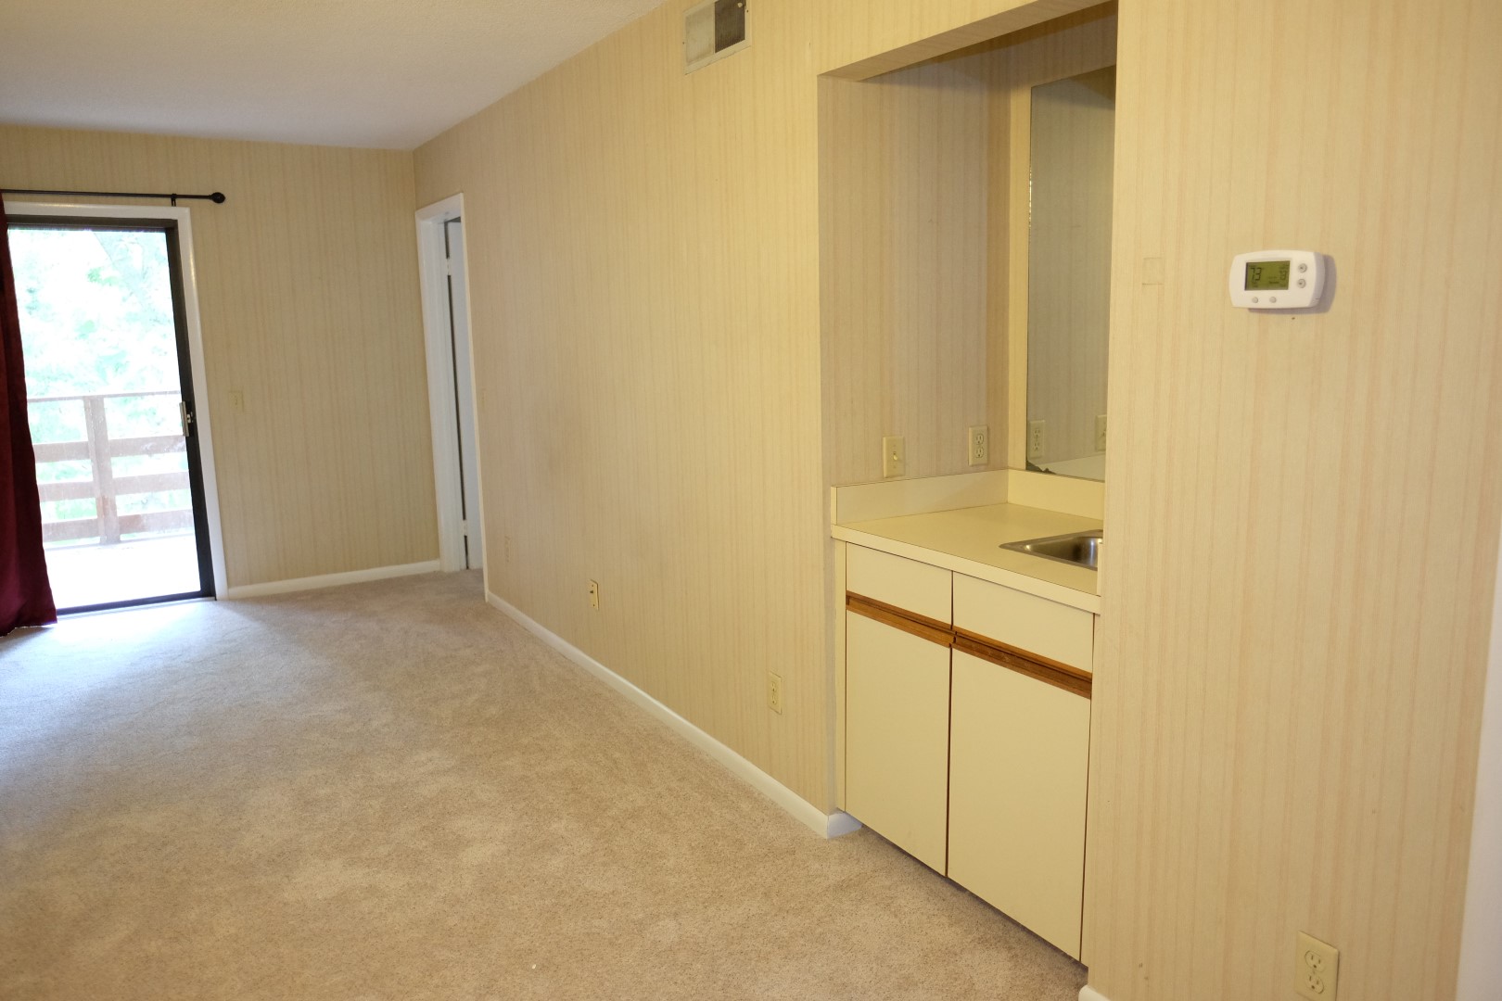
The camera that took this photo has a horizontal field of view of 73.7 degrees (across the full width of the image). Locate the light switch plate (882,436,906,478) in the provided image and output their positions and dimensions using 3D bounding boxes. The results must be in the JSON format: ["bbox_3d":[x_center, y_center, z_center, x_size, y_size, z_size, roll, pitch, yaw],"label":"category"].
[{"bbox_3d":[0.404,-0.123,2.812,0.077,0.113,0.008,-7,12,-32],"label":"light switch plate"}]

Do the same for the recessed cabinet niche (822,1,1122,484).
[{"bbox_3d":[0.718,-0.524,2.416,0.686,1.057,0.900,-7,12,-32],"label":"recessed cabinet niche"}]

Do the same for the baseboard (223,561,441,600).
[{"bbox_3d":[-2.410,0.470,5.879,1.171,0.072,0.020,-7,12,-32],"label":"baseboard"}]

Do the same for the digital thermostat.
[{"bbox_3d":[0.832,-0.349,1.583,0.035,0.090,0.146,-7,12,-32],"label":"digital thermostat"}]

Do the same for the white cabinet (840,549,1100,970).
[{"bbox_3d":[0.744,0.526,2.600,0.641,0.810,0.857,-7,12,-32],"label":"white cabinet"}]

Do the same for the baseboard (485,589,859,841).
[{"bbox_3d":[-0.563,0.729,4.174,0.126,0.077,3.094,-7,12,-32],"label":"baseboard"}]

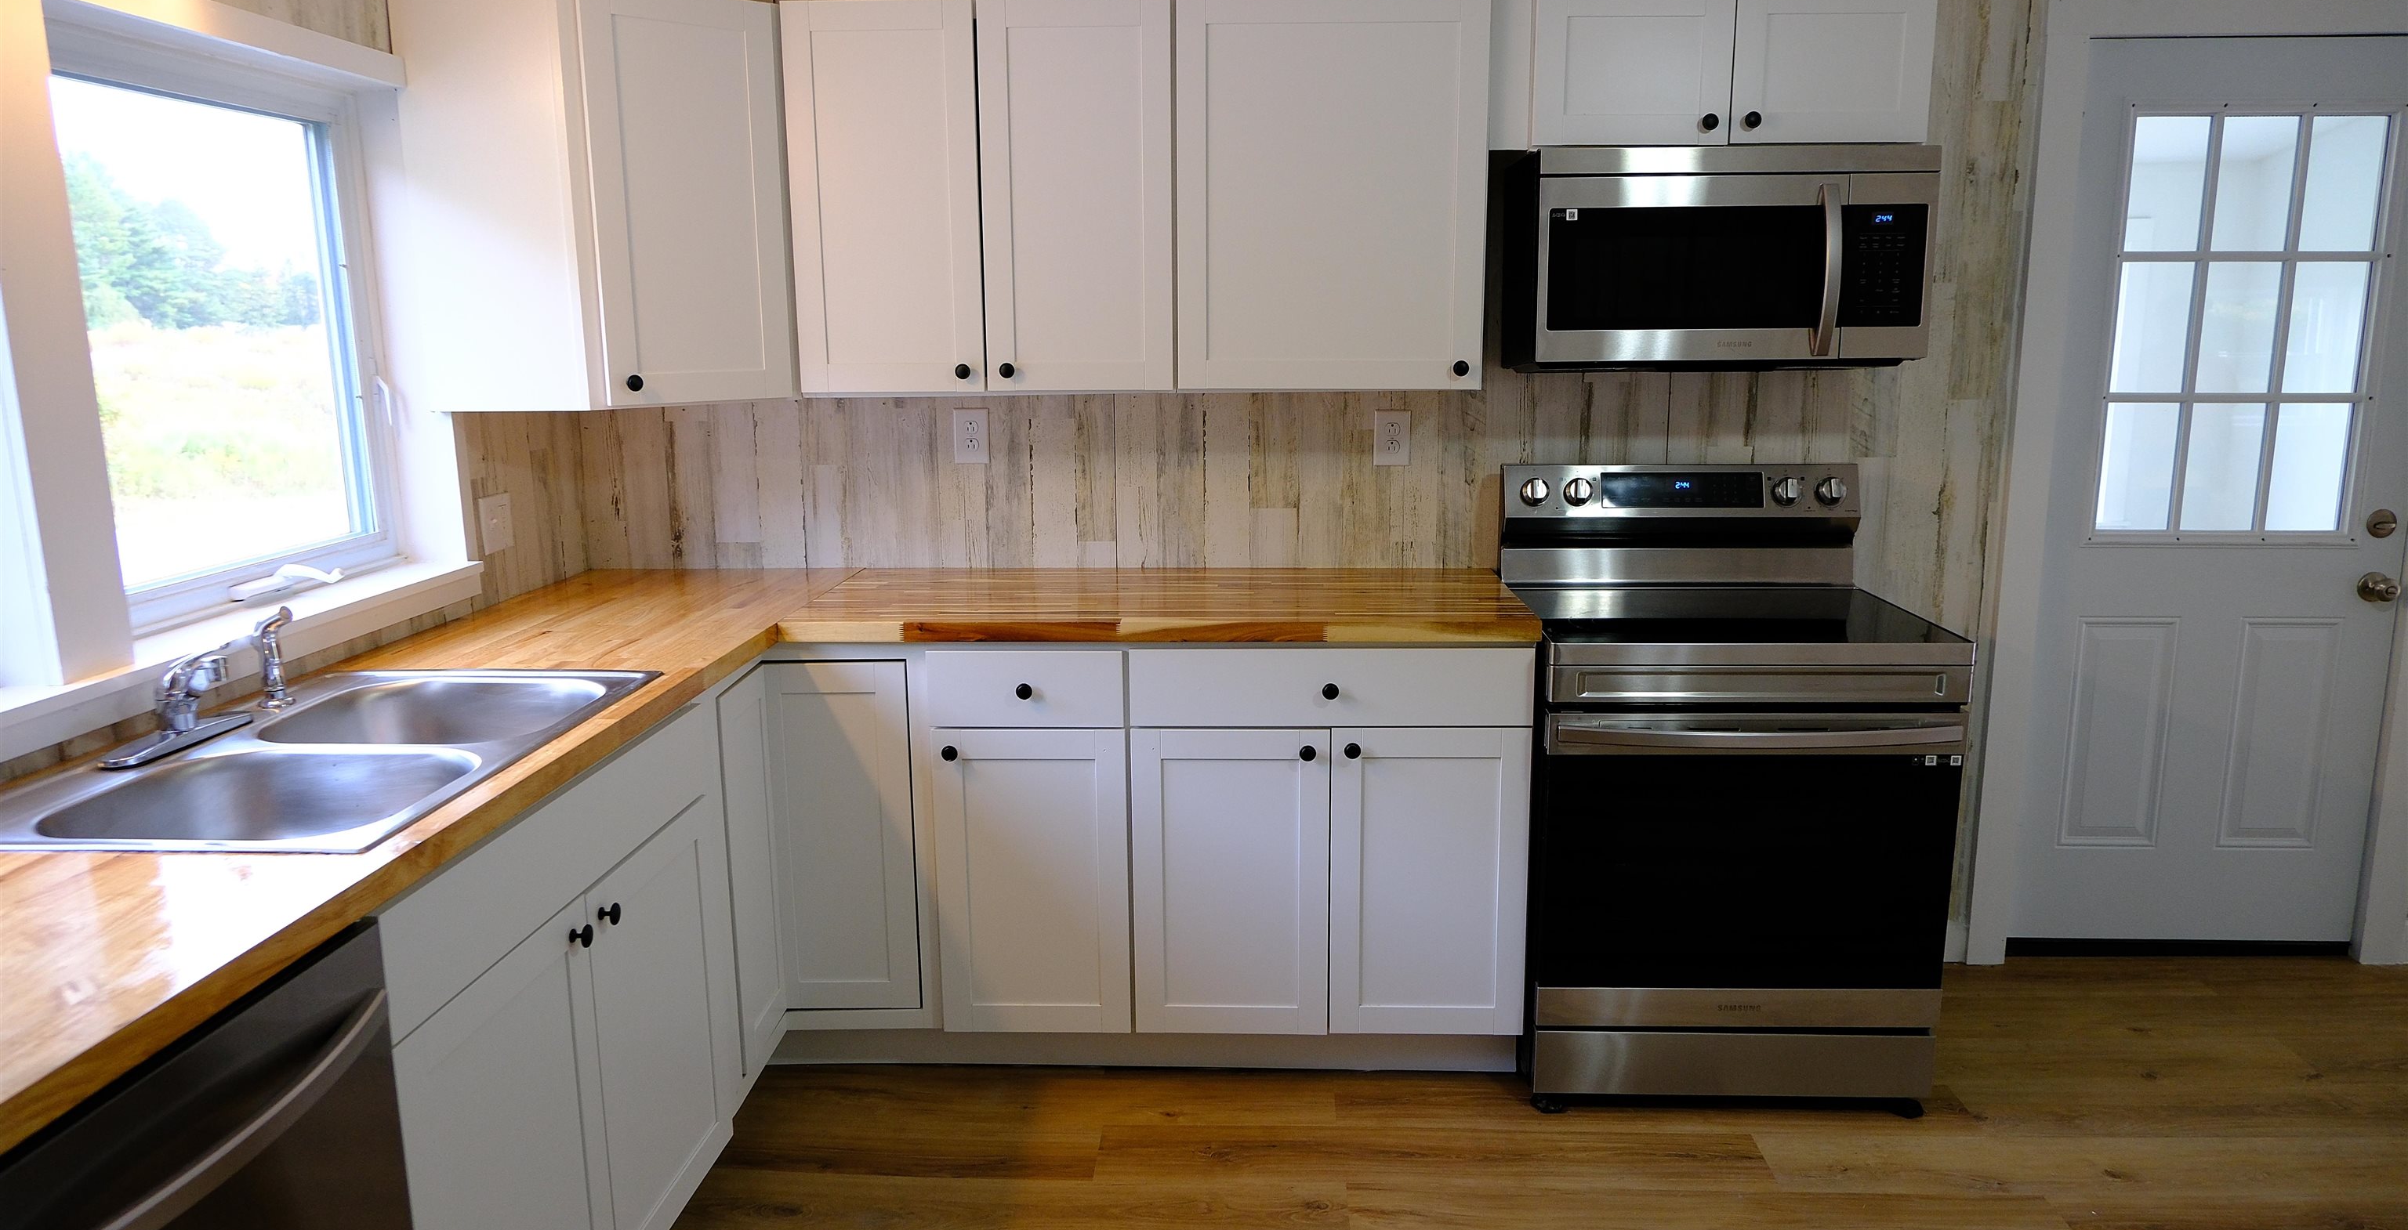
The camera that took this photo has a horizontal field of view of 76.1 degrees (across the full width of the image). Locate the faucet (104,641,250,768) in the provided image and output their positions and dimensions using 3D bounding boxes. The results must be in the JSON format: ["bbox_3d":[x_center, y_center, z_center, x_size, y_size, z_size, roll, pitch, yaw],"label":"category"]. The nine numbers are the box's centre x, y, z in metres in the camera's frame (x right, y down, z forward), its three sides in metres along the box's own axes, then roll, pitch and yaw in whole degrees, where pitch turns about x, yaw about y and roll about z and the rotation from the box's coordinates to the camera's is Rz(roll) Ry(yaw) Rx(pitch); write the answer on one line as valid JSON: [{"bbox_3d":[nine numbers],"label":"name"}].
[{"bbox_3d":[-1.372,0.105,2.100,0.130,0.130,0.250,0,11,2],"label":"faucet"}]

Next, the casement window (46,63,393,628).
[{"bbox_3d":[-1.585,-0.443,2.495,0.090,0.840,0.830,0,11,2],"label":"casement window"}]

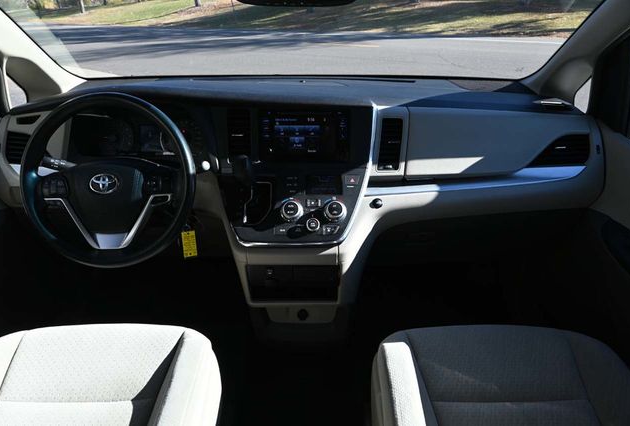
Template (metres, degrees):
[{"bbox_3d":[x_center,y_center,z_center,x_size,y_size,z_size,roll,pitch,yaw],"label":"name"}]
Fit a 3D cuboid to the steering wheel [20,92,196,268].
[{"bbox_3d":[-0.464,-0.071,0.962,0.385,0.385,0.110,0,2,0],"label":"steering wheel"}]

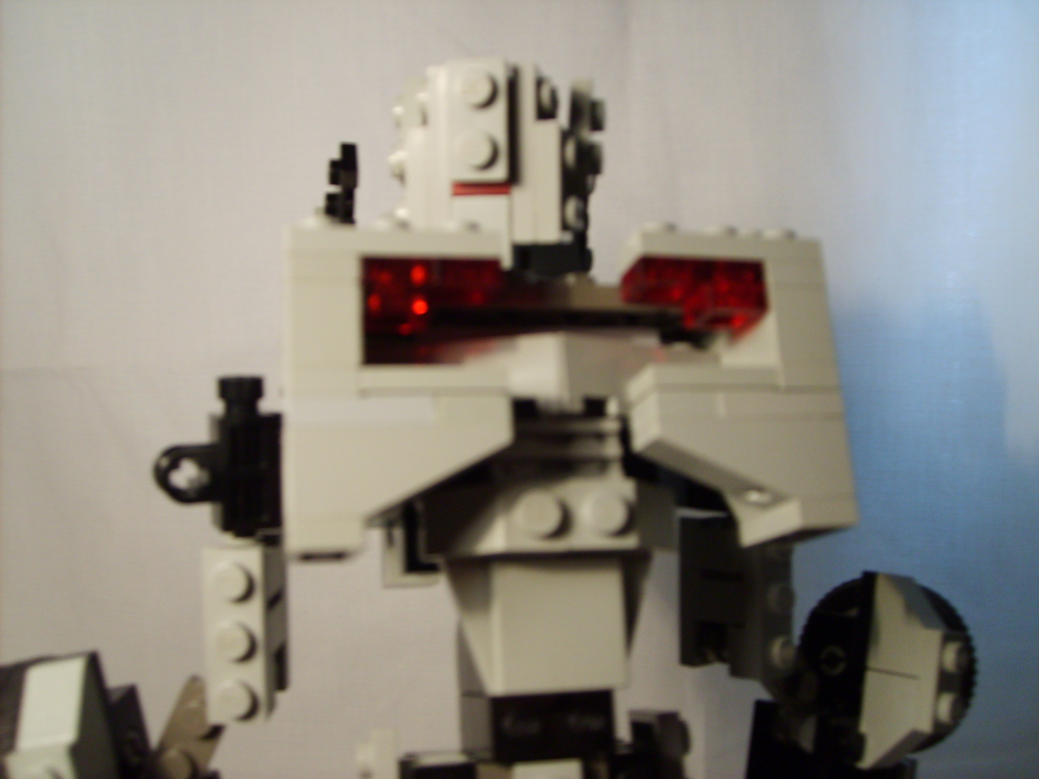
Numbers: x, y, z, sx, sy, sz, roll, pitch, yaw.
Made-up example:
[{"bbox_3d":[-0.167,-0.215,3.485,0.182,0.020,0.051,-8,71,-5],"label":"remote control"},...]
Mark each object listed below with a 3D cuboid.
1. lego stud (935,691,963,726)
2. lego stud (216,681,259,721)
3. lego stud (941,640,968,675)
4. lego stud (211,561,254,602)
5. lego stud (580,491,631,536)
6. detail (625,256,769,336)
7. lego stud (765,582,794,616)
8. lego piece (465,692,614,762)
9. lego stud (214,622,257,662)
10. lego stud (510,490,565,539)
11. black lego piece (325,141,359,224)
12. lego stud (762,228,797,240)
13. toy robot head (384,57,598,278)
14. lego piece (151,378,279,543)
[{"bbox_3d":[0.067,0.050,0.164,0.002,0.005,0.005,-2,-19,42],"label":"lego stud"},{"bbox_3d":[-0.038,0.042,0.141,0.005,0.005,0.002,1,-7,-6],"label":"lego stud"},{"bbox_3d":[0.069,0.042,0.166,0.002,0.005,0.005,-2,-19,42],"label":"lego stud"},{"bbox_3d":[-0.039,0.026,0.141,0.005,0.005,0.002,1,-7,-6],"label":"lego stud"},{"bbox_3d":[0.010,0.015,0.126,0.005,0.005,0.002,0,-7,-14],"label":"lego stud"},{"bbox_3d":[0.021,-0.011,0.128,0.016,0.006,0.008,-1,-13,-12],"label":"detail"},{"bbox_3d":[0.039,0.032,0.158,0.005,0.005,0.002,14,-17,-40],"label":"lego stud"},{"bbox_3d":[0.002,0.046,0.144,0.016,0.009,0.015,0,-8,-14],"label":"lego piece"},{"bbox_3d":[-0.040,0.035,0.146,0.005,0.005,0.002,-5,-13,-13],"label":"lego stud"},{"bbox_3d":[0.002,0.014,0.122,0.005,0.005,0.002,0,-10,-15],"label":"lego stud"},{"bbox_3d":[-0.022,-0.025,0.130,0.004,0.011,0.004,-1,-13,-12],"label":"black lego piece"},{"bbox_3d":[0.034,-0.020,0.137,0.005,0.002,0.005,-1,-10,-13],"label":"lego stud"},{"bbox_3d":[-0.003,-0.030,0.142,0.023,0.025,0.019,-4,-8,17],"label":"toy robot head"},{"bbox_3d":[-0.041,0.009,0.143,0.016,0.021,0.008,-1,-8,-5],"label":"lego piece"}]

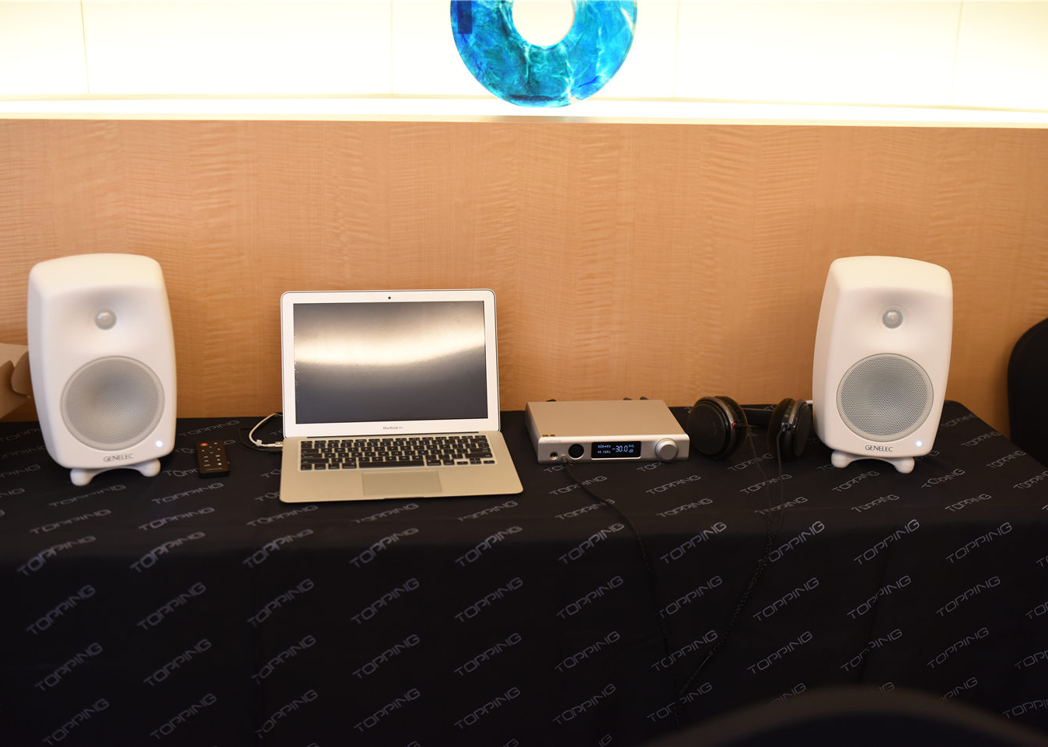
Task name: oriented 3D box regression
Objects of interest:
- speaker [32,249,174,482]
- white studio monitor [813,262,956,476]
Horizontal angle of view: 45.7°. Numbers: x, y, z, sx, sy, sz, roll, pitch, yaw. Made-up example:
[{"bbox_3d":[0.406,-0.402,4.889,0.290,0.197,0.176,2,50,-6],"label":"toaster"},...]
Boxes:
[{"bbox_3d":[-0.594,-0.015,1.736,0.189,0.299,0.178,-6,16,-27],"label":"speaker"},{"bbox_3d":[0.526,-0.023,1.840,0.189,0.299,0.178,4,15,12],"label":"white studio monitor"}]

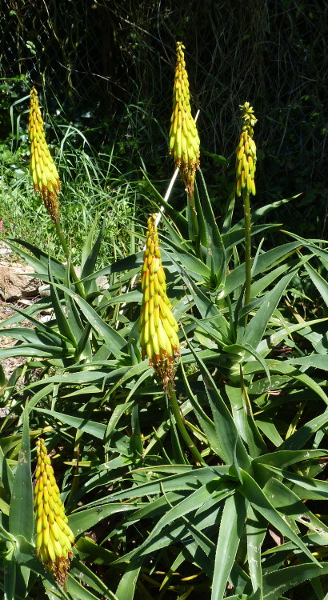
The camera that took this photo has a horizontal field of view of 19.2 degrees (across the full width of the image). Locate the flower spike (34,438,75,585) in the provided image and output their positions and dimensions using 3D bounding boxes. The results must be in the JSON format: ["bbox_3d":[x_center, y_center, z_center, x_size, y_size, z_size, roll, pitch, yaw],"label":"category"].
[{"bbox_3d":[-0.185,0.356,1.620,0.062,0.292,0.060,-4,24,2],"label":"flower spike"}]

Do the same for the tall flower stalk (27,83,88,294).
[{"bbox_3d":[-0.238,-0.231,2.180,0.074,0.498,0.068,-8,24,3],"label":"tall flower stalk"}]

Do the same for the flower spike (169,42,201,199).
[{"bbox_3d":[0.048,-0.393,2.150,0.068,0.343,0.066,-3,24,1],"label":"flower spike"}]

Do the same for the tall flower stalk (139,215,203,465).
[{"bbox_3d":[0.013,0.083,1.720,0.080,0.498,0.070,-7,24,3],"label":"tall flower stalk"}]

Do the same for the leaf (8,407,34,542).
[{"bbox_3d":[-0.245,0.306,1.700,0.040,0.245,0.030,4,6,-2],"label":"leaf"}]

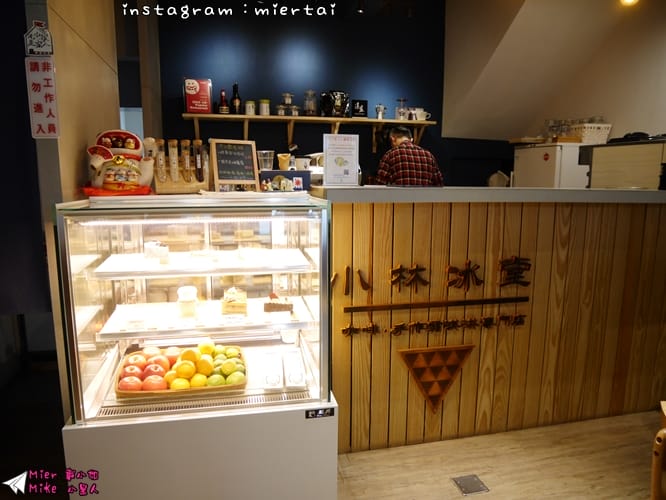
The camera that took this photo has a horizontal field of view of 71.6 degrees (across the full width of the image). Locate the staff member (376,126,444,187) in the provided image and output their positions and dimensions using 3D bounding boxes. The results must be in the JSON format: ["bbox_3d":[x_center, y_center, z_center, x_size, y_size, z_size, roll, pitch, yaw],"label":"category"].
[{"bbox_3d":[0.562,-0.111,3.491,0.500,1.620,0.420,-2,10,-14],"label":"staff member"}]

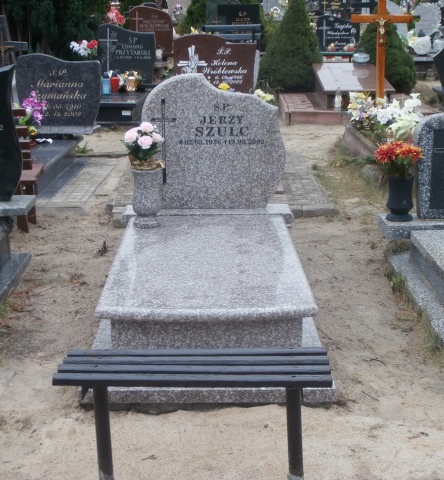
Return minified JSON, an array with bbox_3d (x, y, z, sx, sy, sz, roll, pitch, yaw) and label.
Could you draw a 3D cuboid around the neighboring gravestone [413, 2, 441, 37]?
[{"bbox_3d":[3.846,-4.036,16.200,0.540,0.780,0.140,0,16,-1],"label":"neighboring gravestone"}]

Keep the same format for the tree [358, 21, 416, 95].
[{"bbox_3d":[2.400,-2.690,12.600,0.840,1.220,0.840,0,16,-1],"label":"tree"}]

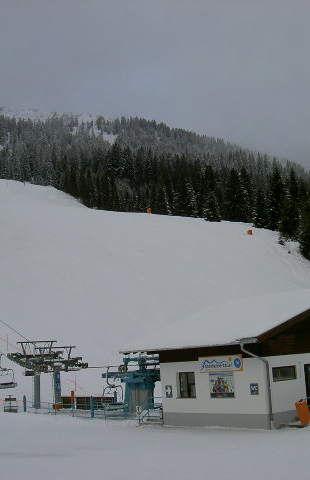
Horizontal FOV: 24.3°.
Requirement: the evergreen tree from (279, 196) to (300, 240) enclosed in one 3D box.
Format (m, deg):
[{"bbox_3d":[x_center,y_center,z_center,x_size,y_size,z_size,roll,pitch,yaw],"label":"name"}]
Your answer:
[{"bbox_3d":[36.931,-6.178,198.000,5.217,12.631,5.217,-5,-9,11],"label":"evergreen tree"}]

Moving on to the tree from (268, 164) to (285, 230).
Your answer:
[{"bbox_3d":[35.889,-12.849,213.000,5.051,18.904,5.051,-5,-9,10],"label":"tree"}]

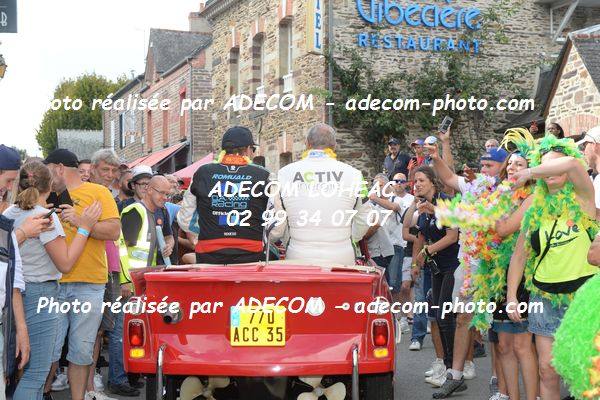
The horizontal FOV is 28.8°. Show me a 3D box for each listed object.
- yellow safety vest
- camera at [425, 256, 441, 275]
[{"bbox_3d":[-1.187,0.319,8.550,0.310,0.640,0.460,0,1,25],"label":"yellow safety vest"},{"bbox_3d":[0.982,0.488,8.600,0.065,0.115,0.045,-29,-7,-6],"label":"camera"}]

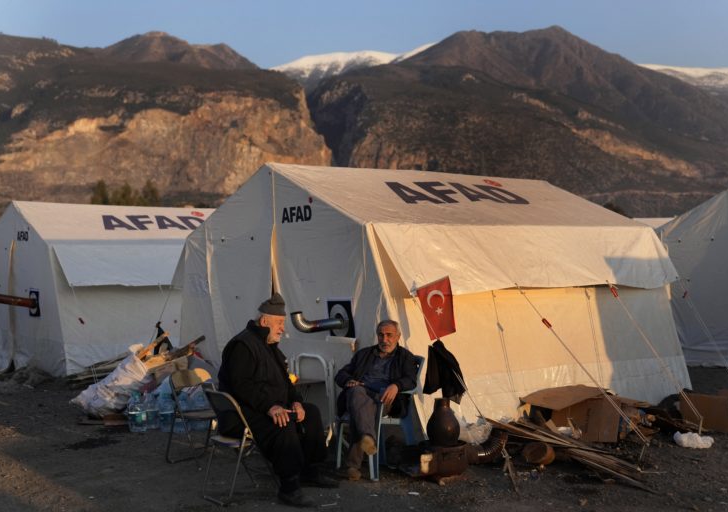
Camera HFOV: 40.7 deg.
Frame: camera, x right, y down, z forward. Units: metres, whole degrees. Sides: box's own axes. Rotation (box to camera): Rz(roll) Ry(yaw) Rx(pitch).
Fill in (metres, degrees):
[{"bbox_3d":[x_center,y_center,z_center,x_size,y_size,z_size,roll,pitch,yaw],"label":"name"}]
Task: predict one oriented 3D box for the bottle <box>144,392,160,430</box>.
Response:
[{"bbox_3d":[-1.867,1.360,8.675,0.158,0.330,0.158,0,1,0],"label":"bottle"}]

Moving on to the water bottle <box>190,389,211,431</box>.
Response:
[{"bbox_3d":[-1.433,1.361,8.616,0.158,0.330,0.158,0,1,0],"label":"water bottle"}]

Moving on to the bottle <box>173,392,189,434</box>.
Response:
[{"bbox_3d":[-1.584,1.362,8.486,0.158,0.330,0.158,0,1,0],"label":"bottle"}]

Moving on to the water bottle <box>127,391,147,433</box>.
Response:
[{"bbox_3d":[-1.962,1.362,8.515,0.158,0.330,0.158,0,1,0],"label":"water bottle"}]

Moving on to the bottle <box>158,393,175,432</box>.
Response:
[{"bbox_3d":[-1.702,1.362,8.515,0.158,0.330,0.158,0,1,0],"label":"bottle"}]

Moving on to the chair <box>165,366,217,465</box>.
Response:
[{"bbox_3d":[-1.340,1.260,7.920,0.440,0.750,0.490,-1,1,-41],"label":"chair"}]

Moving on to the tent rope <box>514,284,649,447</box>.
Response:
[{"bbox_3d":[1.900,0.915,8.800,0.080,1.270,1.750,0,1,-27],"label":"tent rope"}]

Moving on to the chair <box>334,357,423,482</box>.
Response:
[{"bbox_3d":[0.130,1.205,7.450,0.550,0.850,0.560,1,1,41],"label":"chair"}]

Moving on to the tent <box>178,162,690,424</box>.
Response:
[{"bbox_3d":[0.682,0.281,11.126,4.150,2.433,4.300,0,1,-38],"label":"tent"}]

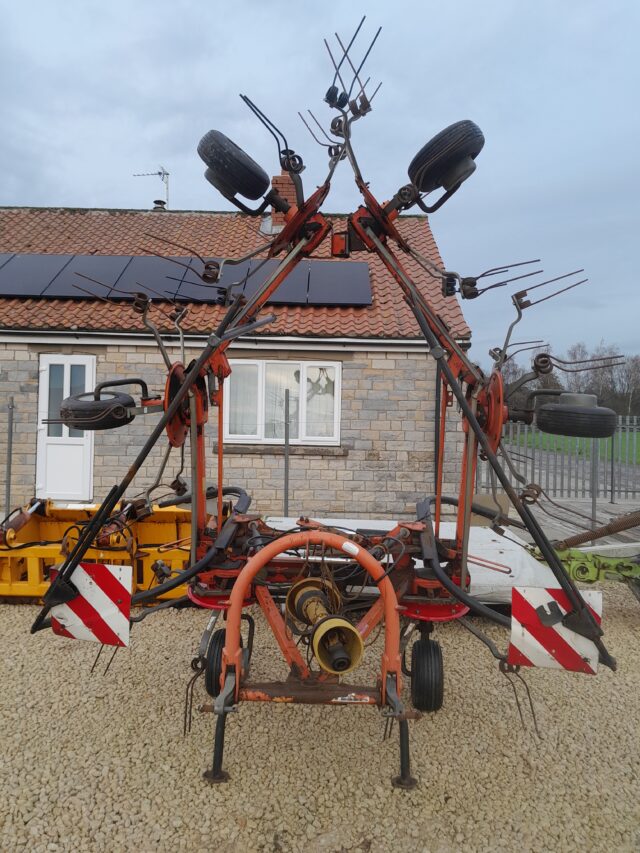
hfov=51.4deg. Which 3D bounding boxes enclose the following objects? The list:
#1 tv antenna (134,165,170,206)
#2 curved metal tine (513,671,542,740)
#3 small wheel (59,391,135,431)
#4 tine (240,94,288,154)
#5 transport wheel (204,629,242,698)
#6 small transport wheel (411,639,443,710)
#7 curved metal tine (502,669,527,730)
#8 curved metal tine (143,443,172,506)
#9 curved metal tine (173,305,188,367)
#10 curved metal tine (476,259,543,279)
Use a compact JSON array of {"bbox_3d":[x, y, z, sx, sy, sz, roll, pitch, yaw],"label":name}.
[{"bbox_3d":[-3.748,-5.316,14.800,0.850,0.880,0.400,1,0,13],"label":"tv antenna"},{"bbox_3d":[1.038,1.396,3.330,0.150,0.360,0.090,1,0,0],"label":"curved metal tine"},{"bbox_3d":[-1.192,-0.083,3.580,0.385,0.165,0.385,-4,14,0],"label":"small wheel"},{"bbox_3d":[-0.218,-1.189,2.620,0.190,0.240,0.120,1,0,0],"label":"tine"},{"bbox_3d":[-0.545,1.353,3.800,0.165,0.380,0.380,1,0,12],"label":"transport wheel"},{"bbox_3d":[0.604,1.402,3.740,0.165,0.380,0.380,1,0,0],"label":"small transport wheel"},{"bbox_3d":[0.973,1.366,3.330,0.120,0.320,0.090,1,0,0],"label":"curved metal tine"},{"bbox_3d":[-0.825,0.239,3.380,0.150,0.320,0.130,1,0,0],"label":"curved metal tine"},{"bbox_3d":[-0.761,-0.496,3.630,0.090,0.325,0.130,1,0,0],"label":"curved metal tine"},{"bbox_3d":[0.844,-0.708,2.980,0.290,0.090,0.100,1,0,0],"label":"curved metal tine"}]

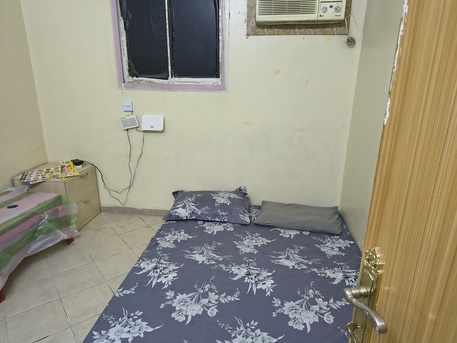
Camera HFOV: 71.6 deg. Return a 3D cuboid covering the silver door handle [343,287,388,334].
[{"bbox_3d":[0.322,0.312,0.720,0.062,0.036,0.125,-4,19,-15],"label":"silver door handle"}]

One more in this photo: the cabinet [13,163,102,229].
[{"bbox_3d":[-1.631,0.252,3.079,0.510,0.525,0.480,3,18,7],"label":"cabinet"}]

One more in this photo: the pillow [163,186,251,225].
[{"bbox_3d":[-0.161,0.287,2.825,0.720,0.175,0.460,3,18,7],"label":"pillow"}]

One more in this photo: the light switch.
[{"bbox_3d":[-0.941,-0.609,2.968,0.084,0.088,0.022,3,18,7],"label":"light switch"}]

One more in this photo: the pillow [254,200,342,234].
[{"bbox_3d":[0.597,0.369,2.701,0.680,0.115,0.420,4,18,11],"label":"pillow"}]

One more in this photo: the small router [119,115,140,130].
[{"bbox_3d":[-0.924,-0.460,2.957,0.160,0.104,0.030,-11,15,11],"label":"small router"}]

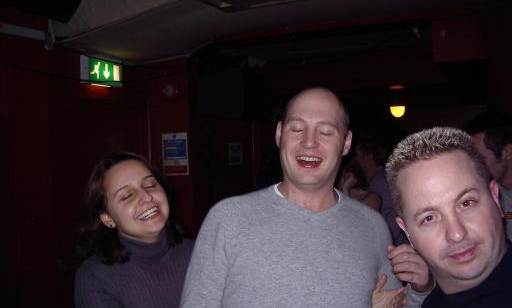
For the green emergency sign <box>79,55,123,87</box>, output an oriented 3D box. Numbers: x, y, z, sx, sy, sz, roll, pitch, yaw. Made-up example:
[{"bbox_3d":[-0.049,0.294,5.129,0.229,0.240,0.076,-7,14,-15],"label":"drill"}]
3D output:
[{"bbox_3d":[-0.958,-0.507,3.500,0.072,0.170,0.345,-2,0,21],"label":"green emergency sign"}]

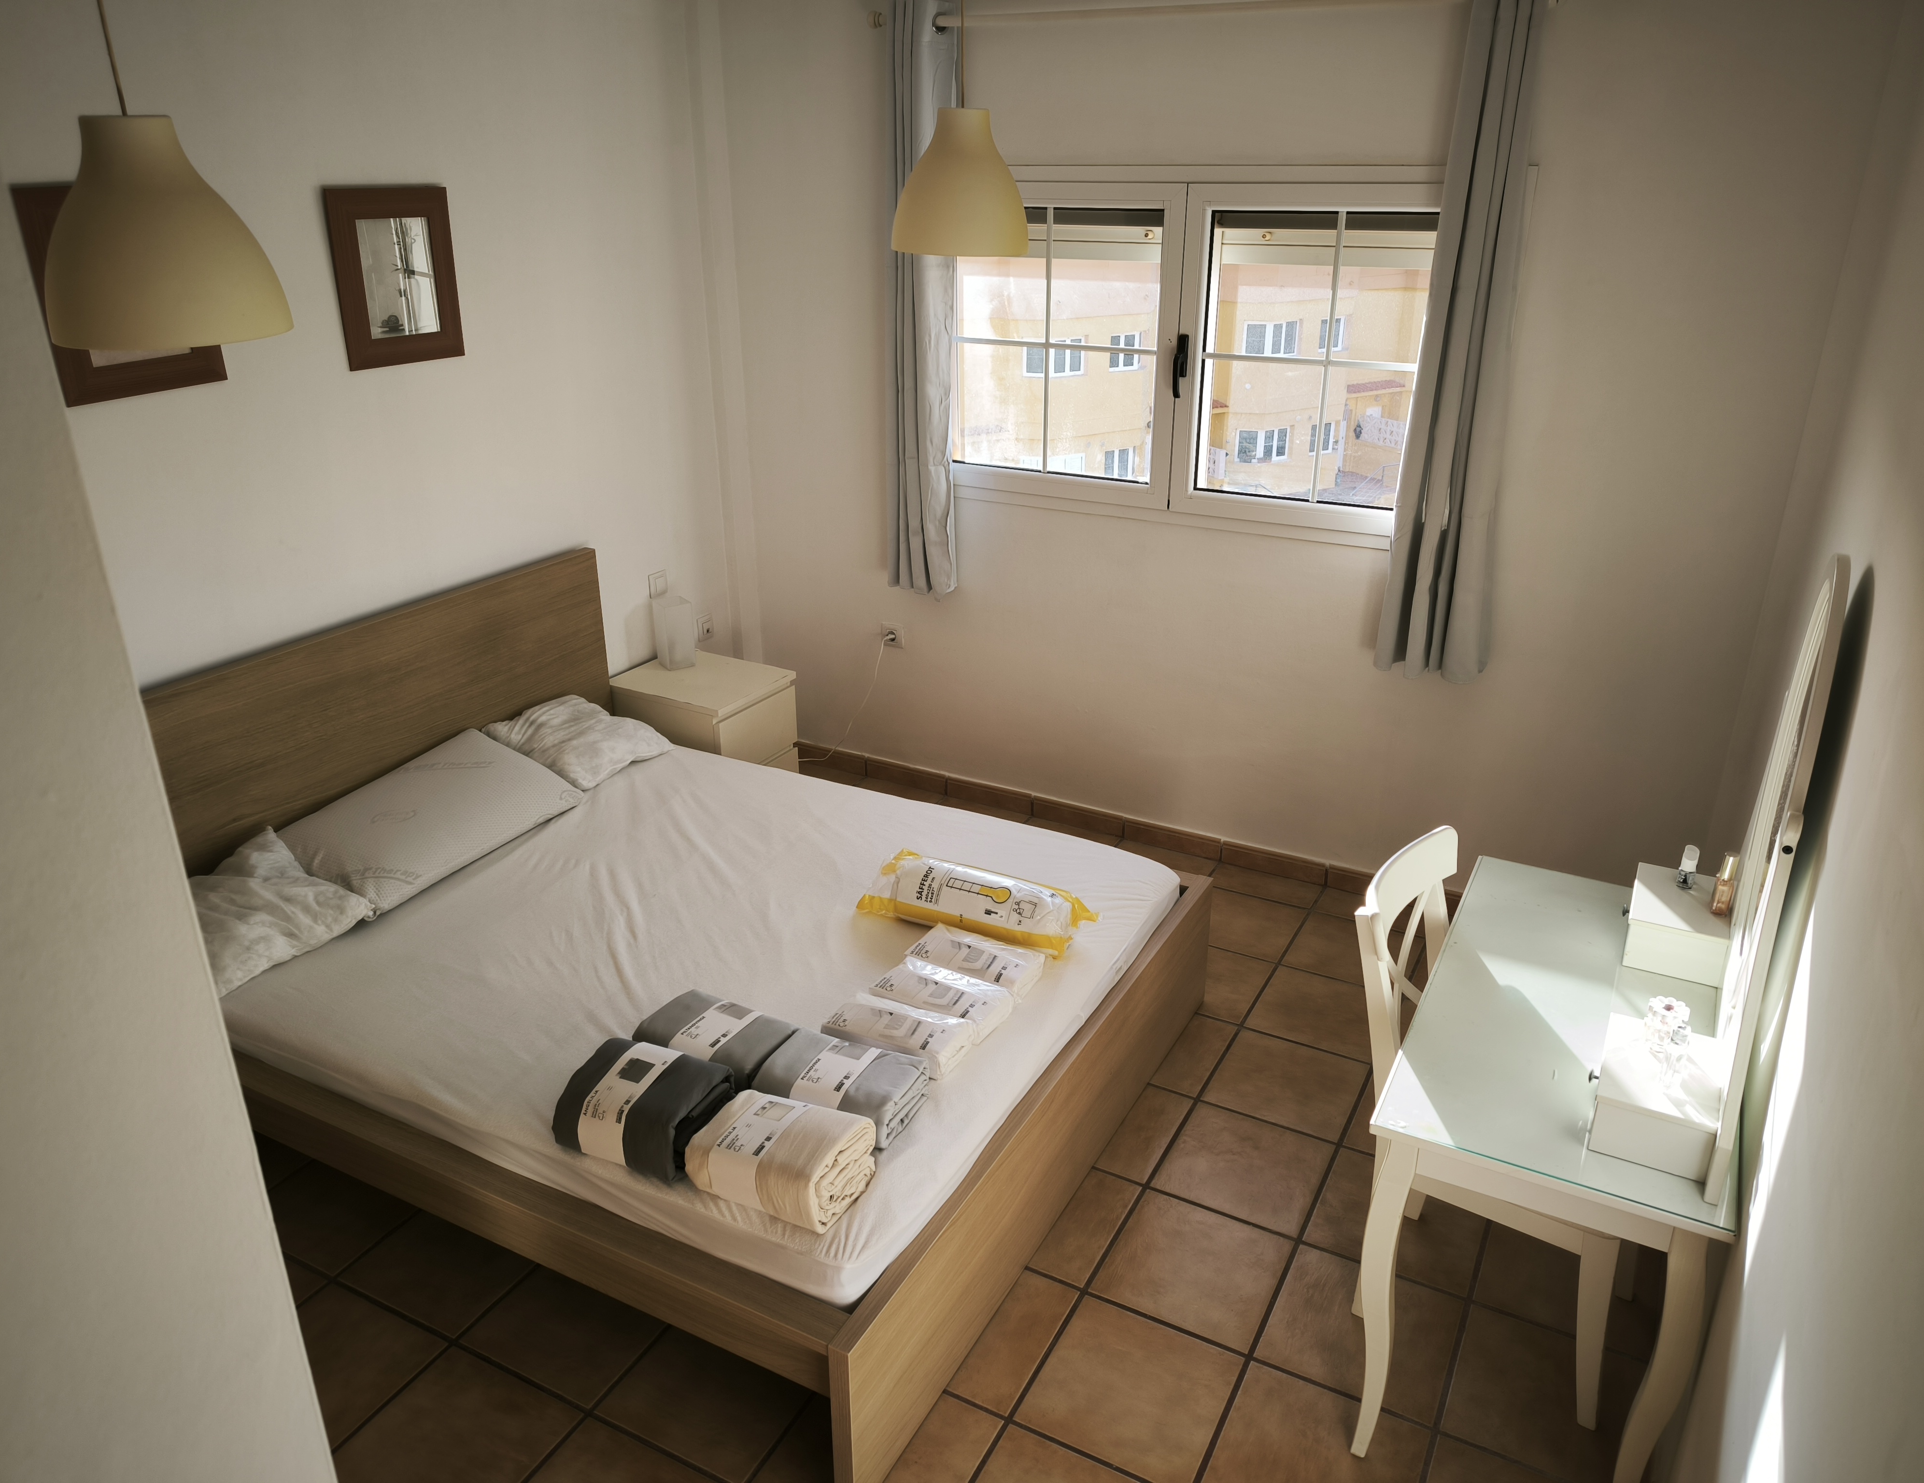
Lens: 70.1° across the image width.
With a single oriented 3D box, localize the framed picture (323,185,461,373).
[{"bbox_3d":[-1.424,-1.173,3.471,0.025,0.420,0.372,12,26,26],"label":"framed picture"}]

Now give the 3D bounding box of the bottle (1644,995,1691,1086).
[{"bbox_3d":[1.036,0.448,2.024,0.058,0.132,0.058,12,26,26],"label":"bottle"}]

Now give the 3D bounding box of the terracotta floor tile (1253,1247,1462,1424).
[{"bbox_3d":[0.780,1.153,2.677,0.333,0.015,0.333,12,26,26],"label":"terracotta floor tile"}]

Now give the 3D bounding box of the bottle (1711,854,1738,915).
[{"bbox_3d":[1.385,0.259,2.486,0.028,0.113,0.028,12,26,26],"label":"bottle"}]

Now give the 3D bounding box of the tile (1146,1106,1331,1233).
[{"bbox_3d":[0.640,0.970,3.103,0.333,0.015,0.333,12,26,26],"label":"tile"}]

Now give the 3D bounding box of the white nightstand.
[{"bbox_3d":[-0.844,0.047,4.547,0.480,0.550,0.400,12,26,26],"label":"white nightstand"}]

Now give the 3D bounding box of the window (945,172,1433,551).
[{"bbox_3d":[0.627,-1.108,3.954,1.720,0.960,0.080,12,26,26],"label":"window"}]

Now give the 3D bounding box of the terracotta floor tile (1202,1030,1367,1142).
[{"bbox_3d":[0.802,0.851,3.380,0.333,0.015,0.333,12,26,26],"label":"terracotta floor tile"}]

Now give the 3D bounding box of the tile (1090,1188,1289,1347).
[{"bbox_3d":[0.478,1.089,2.826,0.333,0.015,0.333,12,26,26],"label":"tile"}]

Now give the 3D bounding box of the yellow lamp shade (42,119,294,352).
[{"bbox_3d":[-1.014,-0.643,1.720,0.280,0.262,0.280,12,26,26],"label":"yellow lamp shade"}]

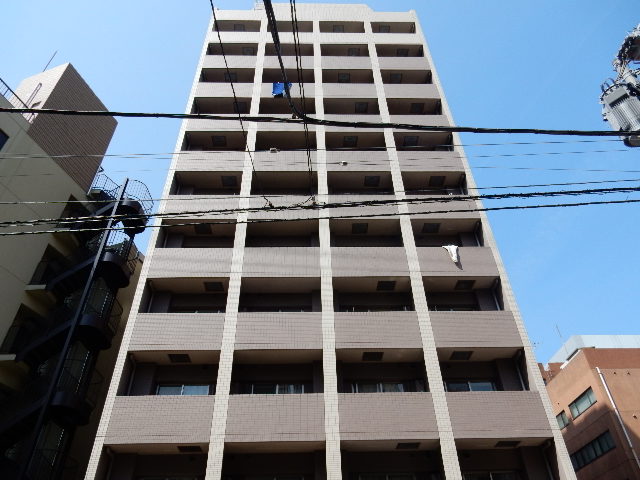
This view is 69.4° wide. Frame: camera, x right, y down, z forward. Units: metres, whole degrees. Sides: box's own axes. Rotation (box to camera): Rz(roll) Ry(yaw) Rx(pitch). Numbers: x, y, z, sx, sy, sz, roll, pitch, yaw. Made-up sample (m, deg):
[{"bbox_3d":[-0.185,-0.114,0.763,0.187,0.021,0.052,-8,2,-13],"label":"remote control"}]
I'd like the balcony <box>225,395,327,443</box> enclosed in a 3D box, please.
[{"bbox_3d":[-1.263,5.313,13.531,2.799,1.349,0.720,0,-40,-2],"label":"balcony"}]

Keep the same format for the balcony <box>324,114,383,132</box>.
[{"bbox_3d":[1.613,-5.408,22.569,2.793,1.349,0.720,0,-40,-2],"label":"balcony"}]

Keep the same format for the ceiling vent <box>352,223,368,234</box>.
[{"bbox_3d":[1.640,-0.480,18.819,0.660,0.070,0.660,0,-40,-2],"label":"ceiling vent"}]

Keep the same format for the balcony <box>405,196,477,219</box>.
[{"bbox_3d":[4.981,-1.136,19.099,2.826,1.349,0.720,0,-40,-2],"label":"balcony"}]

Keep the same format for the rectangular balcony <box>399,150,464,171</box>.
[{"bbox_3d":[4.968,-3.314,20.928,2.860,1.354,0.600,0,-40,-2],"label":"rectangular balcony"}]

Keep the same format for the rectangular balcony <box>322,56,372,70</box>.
[{"bbox_3d":[1.495,-9.568,26.317,2.806,1.339,1.100,0,-40,-2],"label":"rectangular balcony"}]

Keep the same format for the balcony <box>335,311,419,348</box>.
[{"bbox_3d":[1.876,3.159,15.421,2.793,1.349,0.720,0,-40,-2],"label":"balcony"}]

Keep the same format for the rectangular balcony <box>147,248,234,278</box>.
[{"bbox_3d":[-4.651,1.171,17.162,2.906,1.339,1.100,0,-40,-2],"label":"rectangular balcony"}]

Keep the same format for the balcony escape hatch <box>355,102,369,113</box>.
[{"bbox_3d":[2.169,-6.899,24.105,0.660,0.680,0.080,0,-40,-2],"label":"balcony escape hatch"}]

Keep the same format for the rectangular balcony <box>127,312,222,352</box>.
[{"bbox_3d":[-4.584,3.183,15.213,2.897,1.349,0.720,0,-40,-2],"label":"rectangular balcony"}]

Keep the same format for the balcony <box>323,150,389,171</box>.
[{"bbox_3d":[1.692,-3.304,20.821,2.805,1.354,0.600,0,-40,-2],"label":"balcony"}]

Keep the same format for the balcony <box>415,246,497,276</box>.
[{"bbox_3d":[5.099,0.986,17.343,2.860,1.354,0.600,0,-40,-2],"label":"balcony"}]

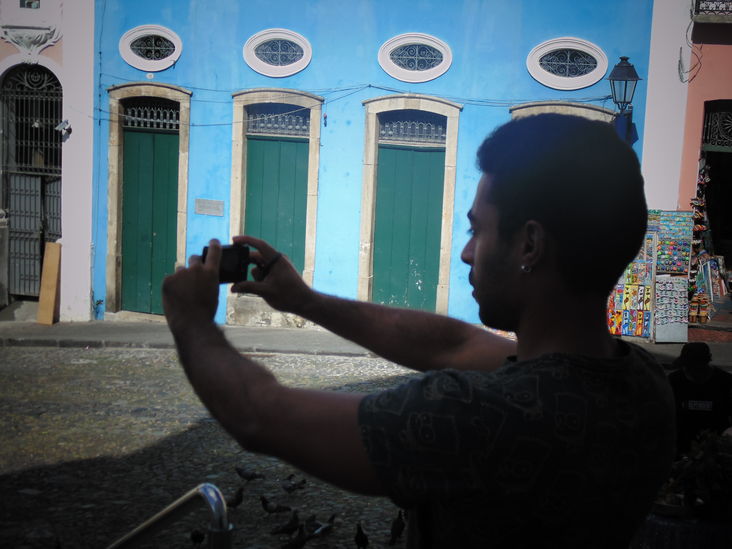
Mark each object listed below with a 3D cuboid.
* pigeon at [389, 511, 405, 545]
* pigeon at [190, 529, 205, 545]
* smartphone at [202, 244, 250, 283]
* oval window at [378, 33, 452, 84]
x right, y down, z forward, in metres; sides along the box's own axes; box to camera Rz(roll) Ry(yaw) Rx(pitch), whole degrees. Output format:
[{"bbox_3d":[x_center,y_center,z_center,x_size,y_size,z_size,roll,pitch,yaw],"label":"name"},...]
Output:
[{"bbox_3d":[0.275,2.205,10.655,0.110,0.230,0.260,6,9,21],"label":"pigeon"},{"bbox_3d":[-1.471,2.287,10.725,0.130,0.200,0.270,2,9,-7],"label":"pigeon"},{"bbox_3d":[-0.212,-0.015,1.860,0.012,0.056,0.106,9,11,36],"label":"smartphone"},{"bbox_3d":[0.825,-3.625,20.564,1.318,0.842,0.150,6,9,21],"label":"oval window"}]

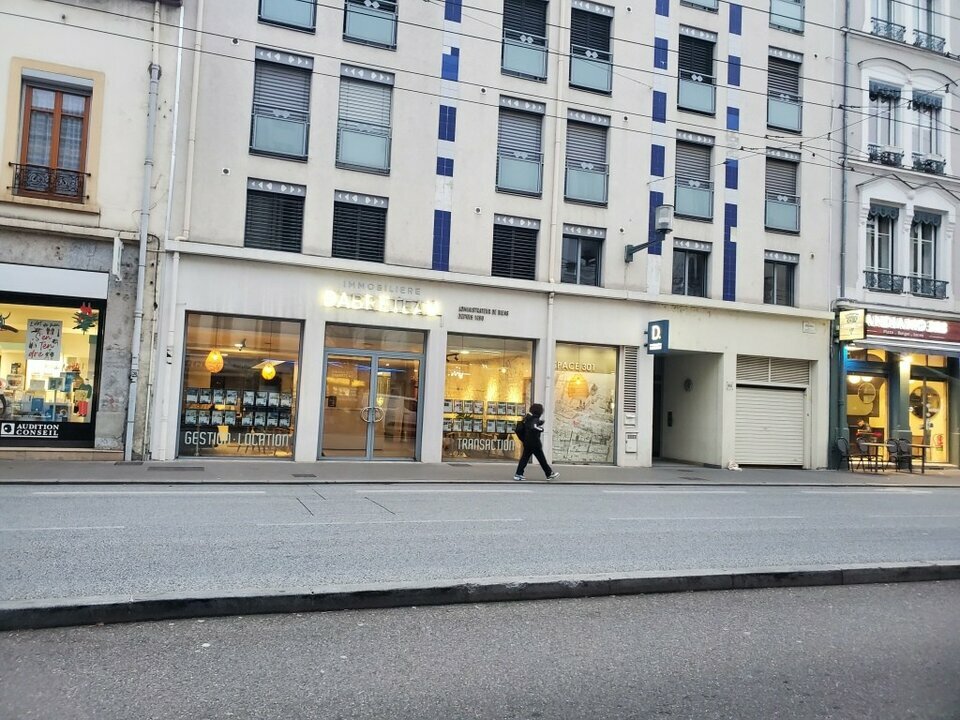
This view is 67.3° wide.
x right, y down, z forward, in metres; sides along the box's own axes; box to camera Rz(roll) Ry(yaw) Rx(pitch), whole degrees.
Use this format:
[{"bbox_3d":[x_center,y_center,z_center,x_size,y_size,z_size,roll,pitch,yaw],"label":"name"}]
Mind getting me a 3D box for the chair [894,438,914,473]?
[{"bbox_3d":[11.822,2.665,20.058,0.520,0.890,0.480,4,-4,-19],"label":"chair"}]

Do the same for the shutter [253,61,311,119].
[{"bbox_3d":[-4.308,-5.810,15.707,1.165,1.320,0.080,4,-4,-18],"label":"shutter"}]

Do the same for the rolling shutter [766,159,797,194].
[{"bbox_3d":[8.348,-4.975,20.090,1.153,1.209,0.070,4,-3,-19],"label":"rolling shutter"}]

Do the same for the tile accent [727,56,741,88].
[{"bbox_3d":[7.019,-7.955,19.865,0.417,0.826,0.030,4,-4,-19],"label":"tile accent"}]

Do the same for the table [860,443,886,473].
[{"bbox_3d":[11.039,2.737,20.000,0.640,0.755,0.640,4,-4,-19],"label":"table"}]

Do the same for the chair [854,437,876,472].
[{"bbox_3d":[10.130,2.490,18.900,0.500,0.880,0.440,4,-4,-18],"label":"chair"}]

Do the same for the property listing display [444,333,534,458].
[{"bbox_3d":[0.246,0.921,17.053,2.228,2.976,0.250,4,-4,-18],"label":"property listing display"}]

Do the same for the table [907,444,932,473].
[{"bbox_3d":[12.687,2.866,20.644,0.620,0.750,0.620,4,-3,-19],"label":"table"}]

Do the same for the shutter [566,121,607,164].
[{"bbox_3d":[2.739,-5.516,18.381,1.141,1.068,0.060,4,-4,-19],"label":"shutter"}]

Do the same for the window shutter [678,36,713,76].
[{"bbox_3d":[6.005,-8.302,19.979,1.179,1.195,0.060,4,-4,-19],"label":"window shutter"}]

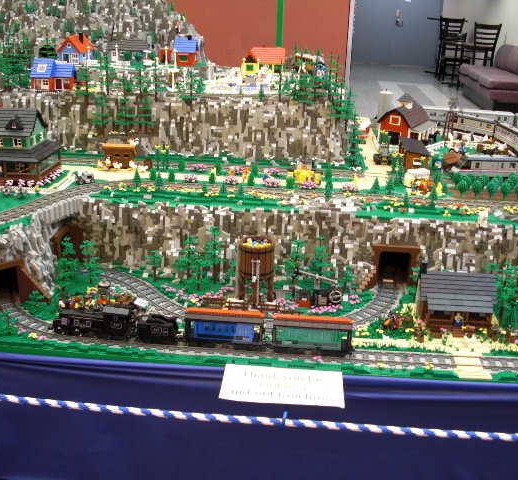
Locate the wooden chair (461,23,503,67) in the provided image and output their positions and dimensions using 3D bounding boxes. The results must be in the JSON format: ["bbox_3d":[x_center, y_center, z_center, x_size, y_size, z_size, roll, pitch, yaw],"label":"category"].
[{"bbox_3d":[3.561,-2.936,10.700,0.440,1.100,0.500,3,22,3],"label":"wooden chair"}]

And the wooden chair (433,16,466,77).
[{"bbox_3d":[3.434,-3.426,11.905,0.450,1.090,0.460,3,21,3],"label":"wooden chair"}]

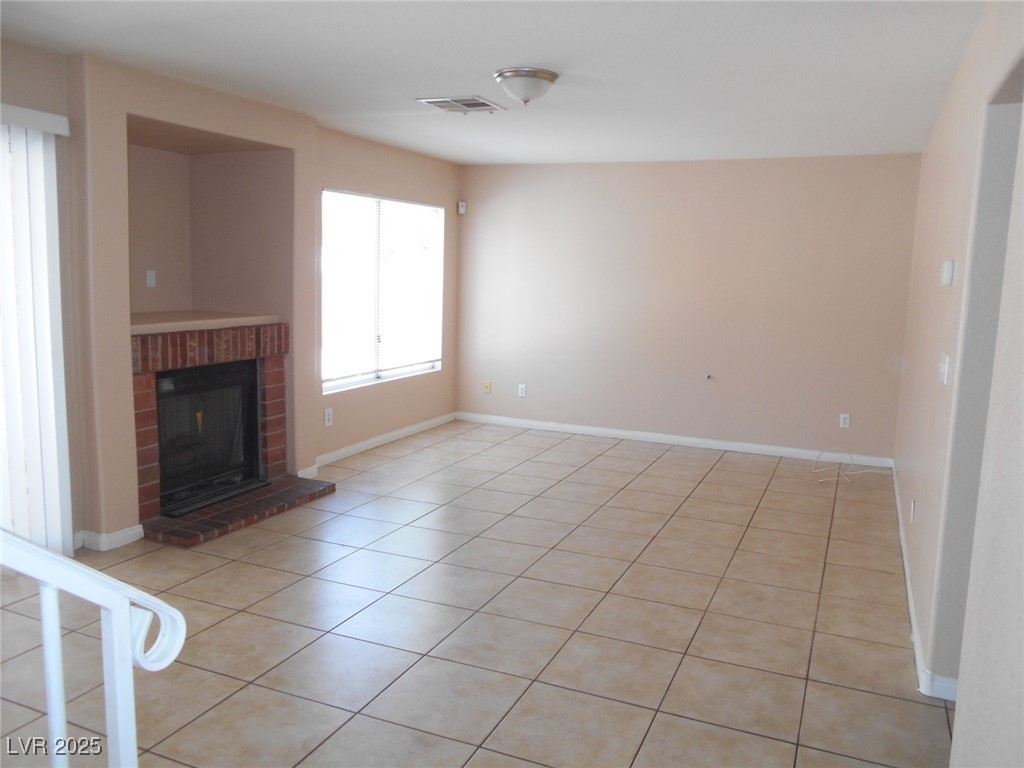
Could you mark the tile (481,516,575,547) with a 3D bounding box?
[{"bbox_3d":[0.100,0.862,4.512,0.450,0.012,0.450,4,8,23],"label":"tile"}]

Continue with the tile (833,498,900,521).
[{"bbox_3d":[2.274,0.827,4.949,0.373,0.010,0.445,4,8,24],"label":"tile"}]

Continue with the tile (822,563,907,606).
[{"bbox_3d":[1.725,0.984,3.762,0.372,0.010,0.442,5,9,24],"label":"tile"}]

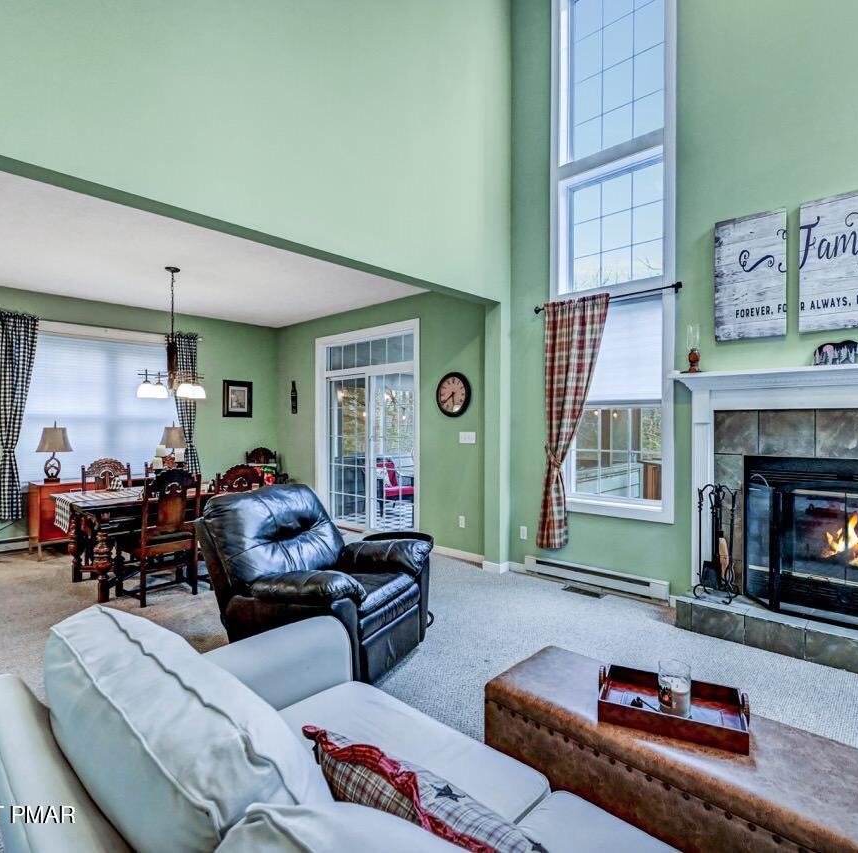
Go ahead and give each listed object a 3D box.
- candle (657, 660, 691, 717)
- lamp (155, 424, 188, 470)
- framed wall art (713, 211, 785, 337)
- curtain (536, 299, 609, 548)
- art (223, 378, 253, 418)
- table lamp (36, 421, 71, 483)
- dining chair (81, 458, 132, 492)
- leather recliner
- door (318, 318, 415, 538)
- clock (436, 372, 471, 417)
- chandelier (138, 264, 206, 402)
[{"bbox_3d":[0.782,0.834,1.582,0.094,0.156,0.094,0,1,43],"label":"candle"},{"bbox_3d":[-3.151,0.264,6.139,0.280,0.650,0.300,1,1,43],"label":"lamp"},{"bbox_3d":[2.166,-1.003,3.357,0.408,0.821,0.035,0,1,43],"label":"framed wall art"},{"bbox_3d":[1.195,0.004,4.191,0.660,2.166,0.110,0,1,43],"label":"curtain"},{"bbox_3d":[-2.699,-0.383,7.045,0.030,0.519,0.443,0,1,43],"label":"art"},{"bbox_3d":[-3.963,0.271,5.276,0.280,0.650,0.300,1,1,43],"label":"table lamp"},{"bbox_3d":[-3.026,0.842,4.790,0.530,1.040,0.480,1,1,43],"label":"dining chair"},{"bbox_3d":[-0.654,0.895,3.078,1.050,0.970,0.980,0,1,27],"label":"leather recliner"},{"bbox_3d":[-0.799,0.086,6.193,1.929,2.526,0.120,1,1,43],"label":"door"},{"bbox_3d":[0.256,-0.324,5.121,0.455,0.455,0.050,1,1,43],"label":"clock"},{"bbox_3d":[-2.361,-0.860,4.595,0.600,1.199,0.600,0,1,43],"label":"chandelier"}]

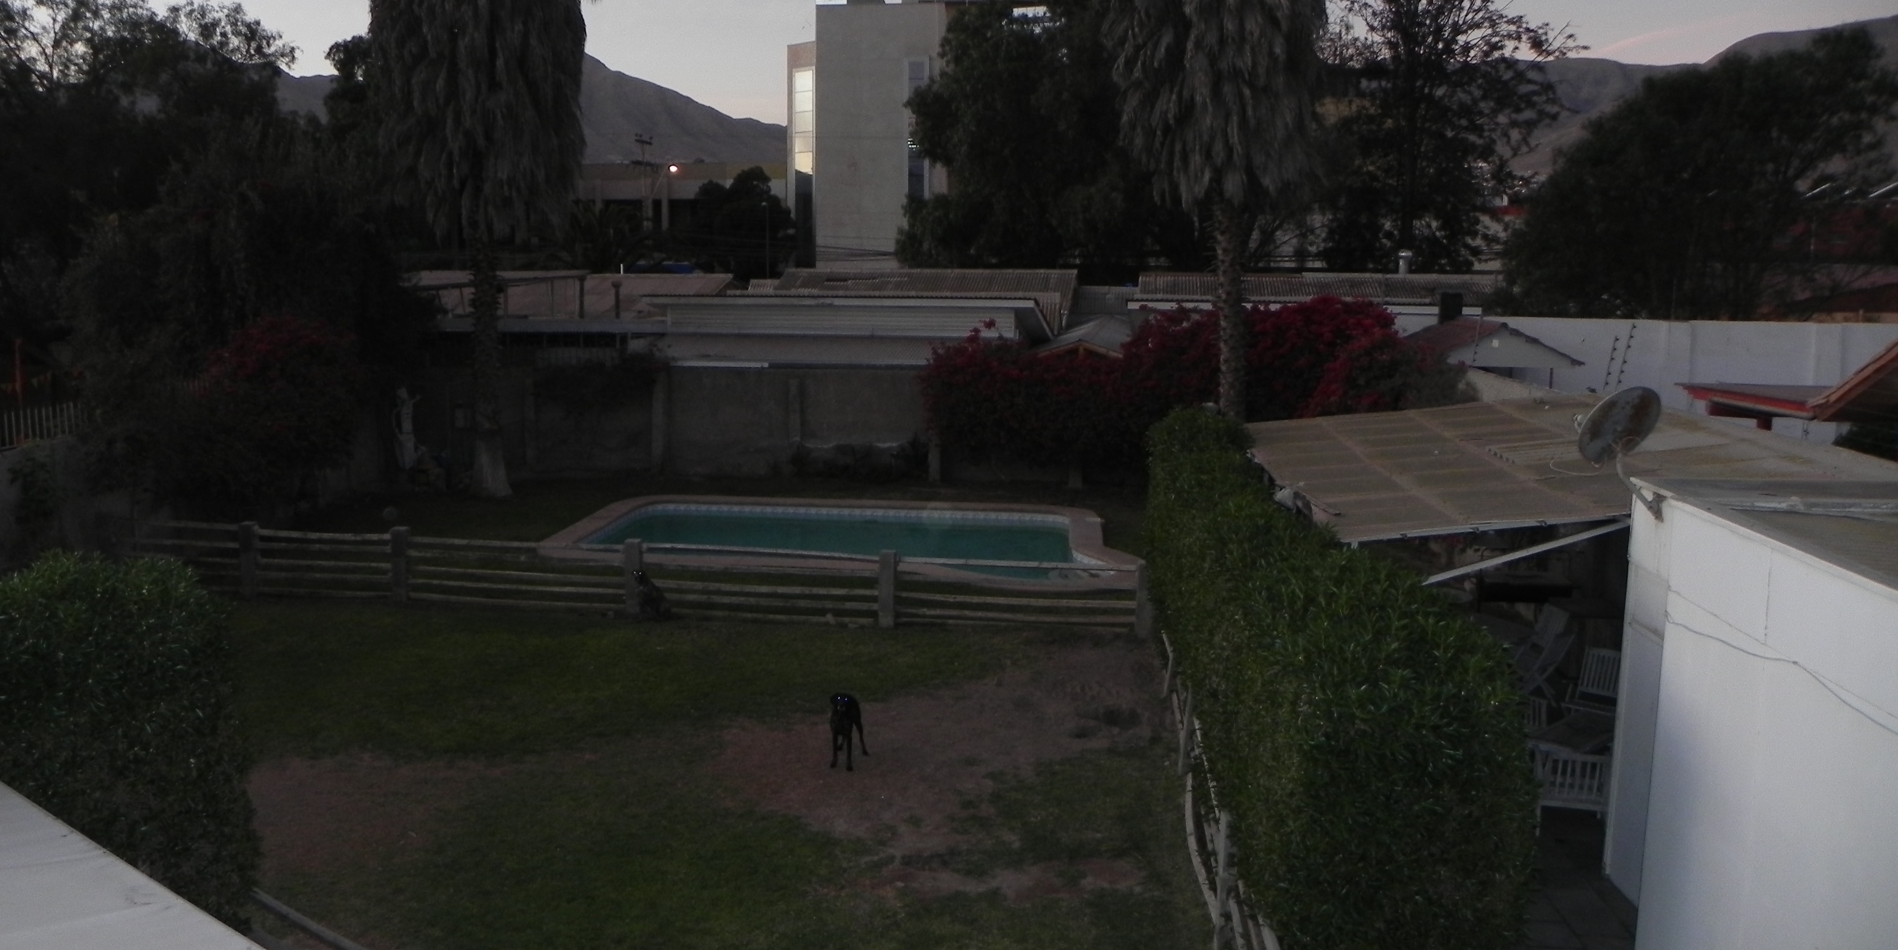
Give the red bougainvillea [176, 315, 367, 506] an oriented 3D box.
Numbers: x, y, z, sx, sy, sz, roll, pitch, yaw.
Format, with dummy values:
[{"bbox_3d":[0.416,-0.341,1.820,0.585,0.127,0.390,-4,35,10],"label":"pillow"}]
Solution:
[{"bbox_3d":[-12.055,-1.084,25.391,3.300,3.400,2.800,-3,9,-25],"label":"red bougainvillea"}]

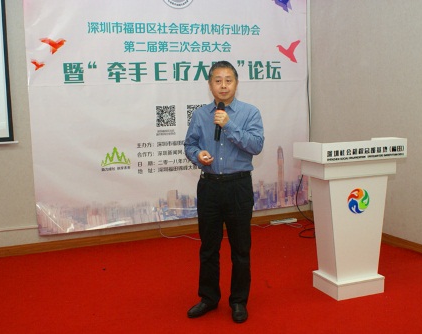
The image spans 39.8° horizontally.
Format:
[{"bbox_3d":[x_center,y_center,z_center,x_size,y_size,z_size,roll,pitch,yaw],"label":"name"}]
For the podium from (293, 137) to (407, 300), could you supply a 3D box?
[{"bbox_3d":[1.028,0.359,4.355,0.712,1.152,0.398,-4,8,-21],"label":"podium"}]

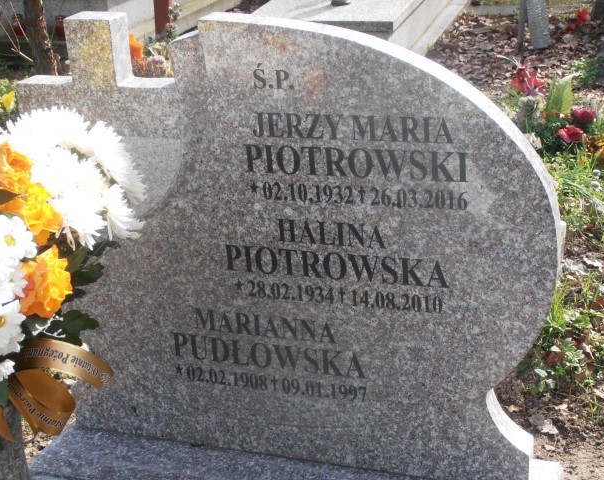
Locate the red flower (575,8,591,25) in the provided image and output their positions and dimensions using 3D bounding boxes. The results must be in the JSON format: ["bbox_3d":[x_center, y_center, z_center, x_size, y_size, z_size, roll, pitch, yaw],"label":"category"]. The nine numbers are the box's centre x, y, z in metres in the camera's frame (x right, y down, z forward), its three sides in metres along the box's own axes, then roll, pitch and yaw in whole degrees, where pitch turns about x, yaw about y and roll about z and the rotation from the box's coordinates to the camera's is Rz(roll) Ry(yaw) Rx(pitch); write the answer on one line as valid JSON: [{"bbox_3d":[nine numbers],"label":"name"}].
[{"bbox_3d":[1.385,-1.104,6.300,0.080,0.070,0.075,0,22,12],"label":"red flower"}]

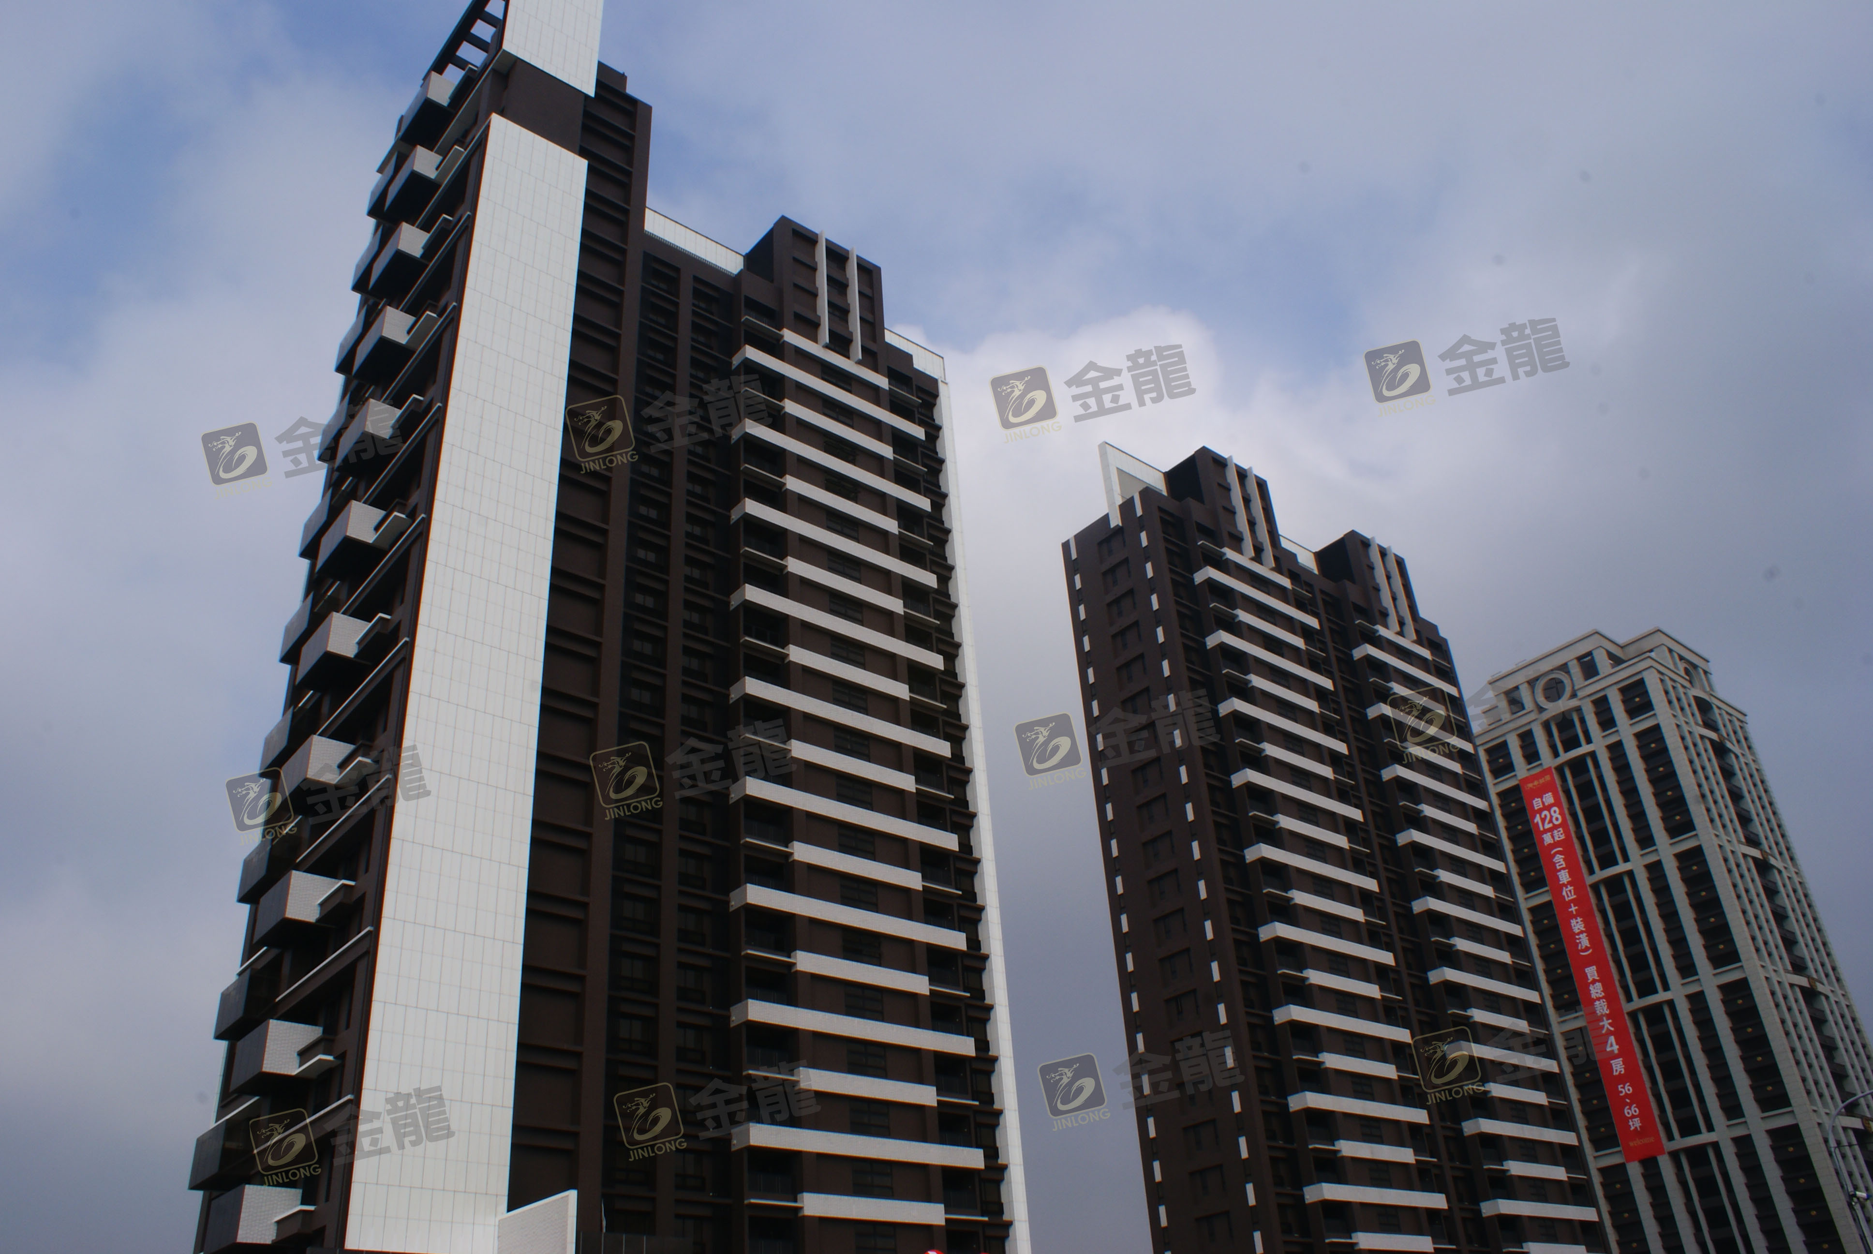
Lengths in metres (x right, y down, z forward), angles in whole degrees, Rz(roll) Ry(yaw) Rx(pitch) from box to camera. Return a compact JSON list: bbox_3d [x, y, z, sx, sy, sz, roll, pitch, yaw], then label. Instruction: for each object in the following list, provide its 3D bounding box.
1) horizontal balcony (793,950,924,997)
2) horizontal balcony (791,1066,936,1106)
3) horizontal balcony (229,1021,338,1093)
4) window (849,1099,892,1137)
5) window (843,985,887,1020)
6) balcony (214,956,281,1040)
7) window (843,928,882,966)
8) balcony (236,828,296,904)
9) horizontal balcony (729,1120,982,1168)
[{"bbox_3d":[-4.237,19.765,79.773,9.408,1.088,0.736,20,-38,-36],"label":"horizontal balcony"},{"bbox_3d":[-3.763,25.668,78.192,9.848,1.073,0.508,21,-39,-37],"label":"horizontal balcony"},{"bbox_3d":[-26.235,17.375,56.035,2.300,2.080,3.950,21,-40,-36],"label":"horizontal balcony"},{"bbox_3d":[-3.504,26.004,74.243,2.622,1.800,0.200,21,-40,-36],"label":"window"},{"bbox_3d":[-3.994,20.808,77.354,2.675,1.800,0.200,21,-40,-36],"label":"window"},{"bbox_3d":[-30.119,16.903,62.519,2.240,2.144,3.904,20,-38,-36],"label":"balcony"},{"bbox_3d":[-4.306,18.626,81.482,2.752,1.760,0.192,20,-38,-36],"label":"window"},{"bbox_3d":[-31.118,11.593,66.362,2.132,2.082,4.153,21,-39,-37],"label":"balcony"},{"bbox_3d":[-3.869,28.685,76.968,16.635,1.073,1.690,21,-39,-37],"label":"horizontal balcony"}]

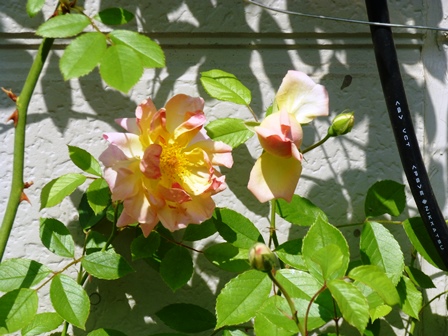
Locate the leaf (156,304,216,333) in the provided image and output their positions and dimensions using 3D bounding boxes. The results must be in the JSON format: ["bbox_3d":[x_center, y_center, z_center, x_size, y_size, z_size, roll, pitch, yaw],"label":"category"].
[{"bbox_3d":[-0.024,0.096,1.100,0.040,0.020,0.007,8,-35,0],"label":"leaf"}]

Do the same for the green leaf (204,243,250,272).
[{"bbox_3d":[0.002,0.055,1.060,0.031,0.018,0.006,16,-35,0],"label":"green leaf"}]

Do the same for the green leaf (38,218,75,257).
[{"bbox_3d":[-0.114,0.048,1.170,0.019,0.036,0.009,-38,-14,-11],"label":"green leaf"}]

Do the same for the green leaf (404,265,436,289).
[{"bbox_3d":[0.142,0.079,1.250,0.029,0.012,0.015,38,63,23],"label":"green leaf"}]

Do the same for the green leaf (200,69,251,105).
[{"bbox_3d":[0.001,-0.058,1.220,0.040,0.023,0.014,30,-21,13],"label":"green leaf"}]

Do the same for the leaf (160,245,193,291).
[{"bbox_3d":[-0.030,0.063,1.080,0.021,0.032,0.006,5,-25,0],"label":"leaf"}]

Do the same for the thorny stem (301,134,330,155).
[{"bbox_3d":[0.062,-0.016,1.165,0.022,0.003,0.004,-33,0,0],"label":"thorny stem"}]

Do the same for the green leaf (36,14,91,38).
[{"bbox_3d":[-0.096,-0.084,1.030,0.034,0.007,0.017,-15,42,0],"label":"green leaf"}]

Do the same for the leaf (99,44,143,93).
[{"bbox_3d":[-0.068,-0.066,1.140,0.029,0.032,0.008,-8,-14,-2],"label":"leaf"}]

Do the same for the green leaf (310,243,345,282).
[{"bbox_3d":[0.067,0.061,1.120,0.021,0.027,0.010,6,-23,3],"label":"green leaf"}]

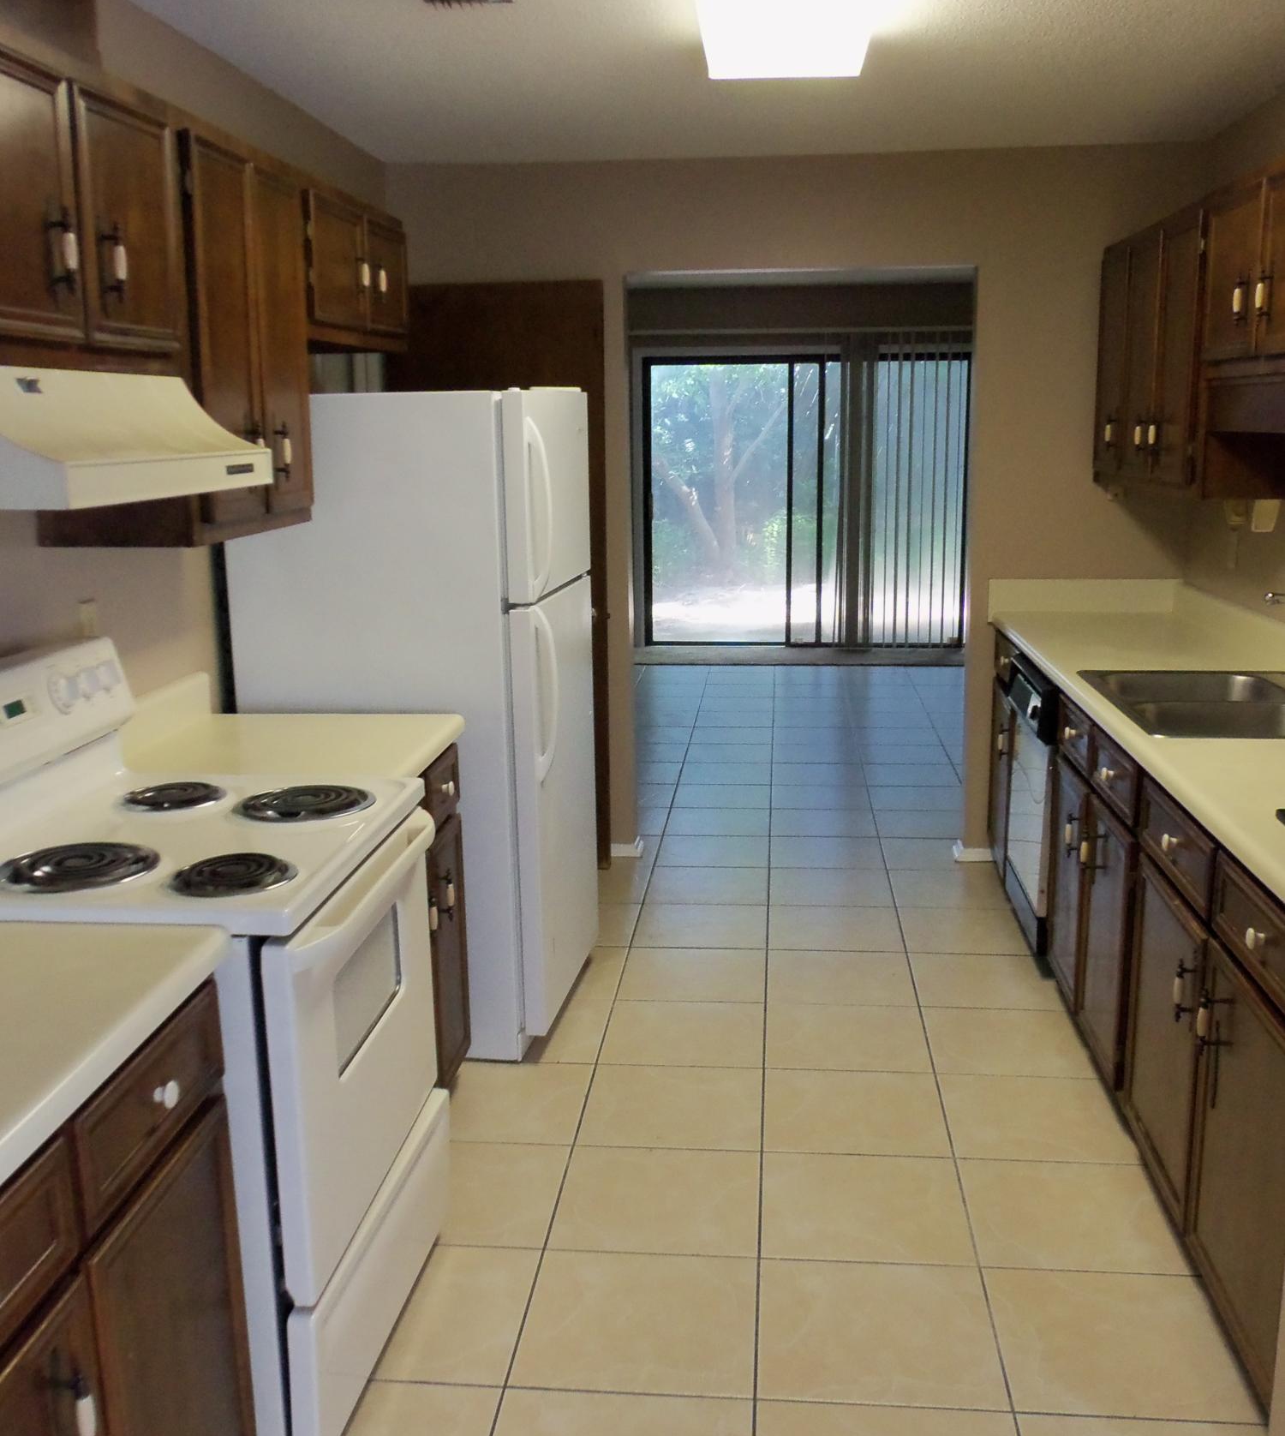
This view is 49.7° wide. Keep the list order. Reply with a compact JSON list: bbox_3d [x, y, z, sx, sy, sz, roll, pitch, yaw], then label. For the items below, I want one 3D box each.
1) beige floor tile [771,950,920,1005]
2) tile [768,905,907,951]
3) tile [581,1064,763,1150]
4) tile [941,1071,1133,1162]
[{"bbox_3d":[0.572,0.758,4.019,0.420,0.012,0.396,0,12,6],"label":"beige floor tile"},{"bbox_3d":[0.603,0.668,4.353,0.414,0.012,0.396,0,12,6],"label":"tile"},{"bbox_3d":[0.076,0.924,3.287,0.420,0.012,0.399,0,12,6],"label":"tile"},{"bbox_3d":[0.903,0.917,3.168,0.412,0.012,0.393,0,12,6],"label":"tile"}]

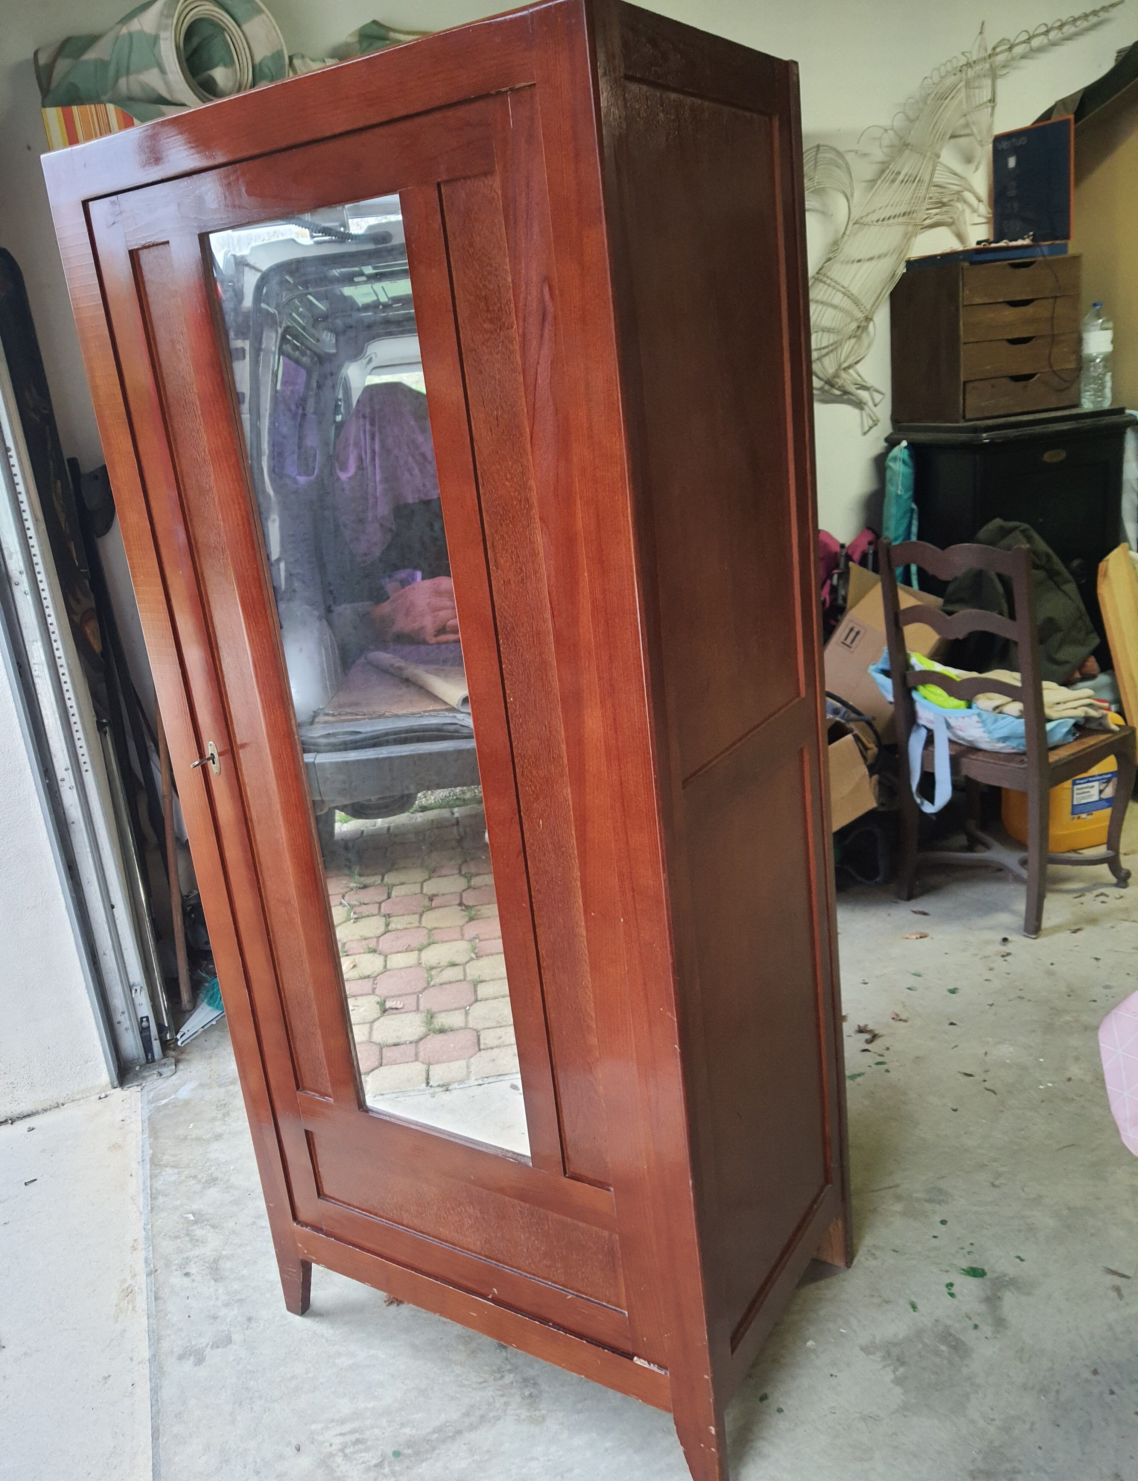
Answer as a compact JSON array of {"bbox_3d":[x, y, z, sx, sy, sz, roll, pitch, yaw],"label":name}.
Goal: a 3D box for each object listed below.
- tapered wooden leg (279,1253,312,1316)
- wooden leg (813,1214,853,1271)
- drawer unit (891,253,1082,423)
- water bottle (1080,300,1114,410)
[{"bbox_3d":[-0.455,0.916,1.943,0.058,0.135,0.034,5,20,33],"label":"tapered wooden leg"},{"bbox_3d":[0.436,0.825,1.922,0.070,0.136,0.028,5,20,33],"label":"wooden leg"},{"bbox_3d":[1.315,-1.262,3.610,0.452,0.446,0.336,-12,18,-19],"label":"drawer unit"},{"bbox_3d":[1.571,-1.145,3.385,0.088,0.302,0.088,-12,18,-19],"label":"water bottle"}]

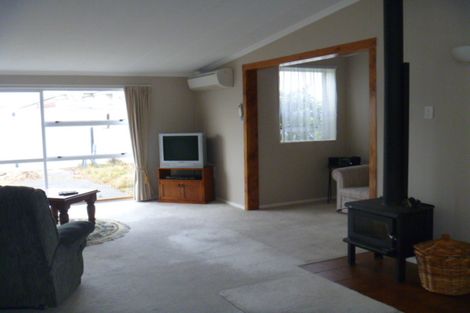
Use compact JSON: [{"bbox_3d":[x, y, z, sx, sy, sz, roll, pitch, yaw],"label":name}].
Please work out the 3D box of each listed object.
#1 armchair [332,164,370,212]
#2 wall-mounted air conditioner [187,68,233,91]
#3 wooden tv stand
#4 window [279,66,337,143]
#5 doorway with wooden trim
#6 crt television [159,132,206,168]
[{"bbox_3d":[2.136,0.397,6.666,0.900,0.840,0.920,-6,7,-40],"label":"armchair"},{"bbox_3d":[-0.399,-1.240,7.505,0.260,0.290,1.100,-4,6,-28],"label":"wall-mounted air conditioner"},{"bbox_3d":[-0.821,0.480,7.913,0.862,0.588,0.450,0,6,13],"label":"wooden tv stand"},{"bbox_3d":[1.224,-0.846,7.456,1.170,1.230,0.100,-4,6,-28],"label":"window"},{"bbox_3d":[0.853,-0.169,5.782,0.180,2.199,2.677,-4,6,-28],"label":"doorway with wooden trim"},{"bbox_3d":[-0.841,-0.105,7.885,0.770,0.582,0.480,0,6,13],"label":"crt television"}]

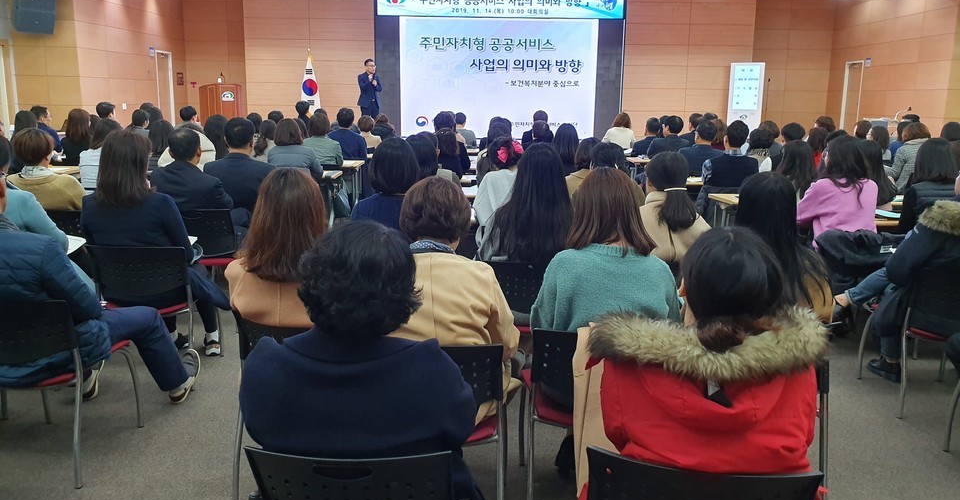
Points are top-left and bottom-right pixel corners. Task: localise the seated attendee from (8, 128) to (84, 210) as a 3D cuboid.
[{"bbox_3d":[-2.810,-0.182,4.709,0.500,1.230,0.800,3,13,10],"label":"seated attendee"}]

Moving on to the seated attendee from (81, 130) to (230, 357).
[{"bbox_3d":[-1.742,0.035,3.943,0.500,1.330,0.740,2,12,6],"label":"seated attendee"}]

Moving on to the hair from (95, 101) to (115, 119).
[{"bbox_3d":[-3.890,-1.433,7.493,0.180,0.200,0.210,6,13,23],"label":"hair"}]

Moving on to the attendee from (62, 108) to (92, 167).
[{"bbox_3d":[-4.016,-0.748,7.571,0.440,1.330,0.720,3,12,12],"label":"attendee"}]

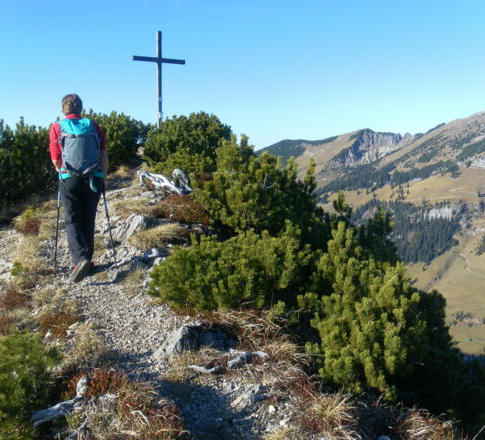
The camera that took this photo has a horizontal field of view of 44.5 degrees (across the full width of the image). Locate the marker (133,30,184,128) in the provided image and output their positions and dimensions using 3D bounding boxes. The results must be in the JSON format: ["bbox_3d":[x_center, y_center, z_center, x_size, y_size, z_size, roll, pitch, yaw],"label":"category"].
[{"bbox_3d":[-3.205,-5.174,23.000,2.050,4.340,0.160,-1,3,-22],"label":"marker"}]

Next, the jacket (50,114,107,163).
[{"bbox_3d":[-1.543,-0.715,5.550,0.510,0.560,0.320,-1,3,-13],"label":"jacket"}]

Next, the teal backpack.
[{"bbox_3d":[-1.456,-0.640,5.350,0.380,0.550,0.280,-1,3,-14],"label":"teal backpack"}]

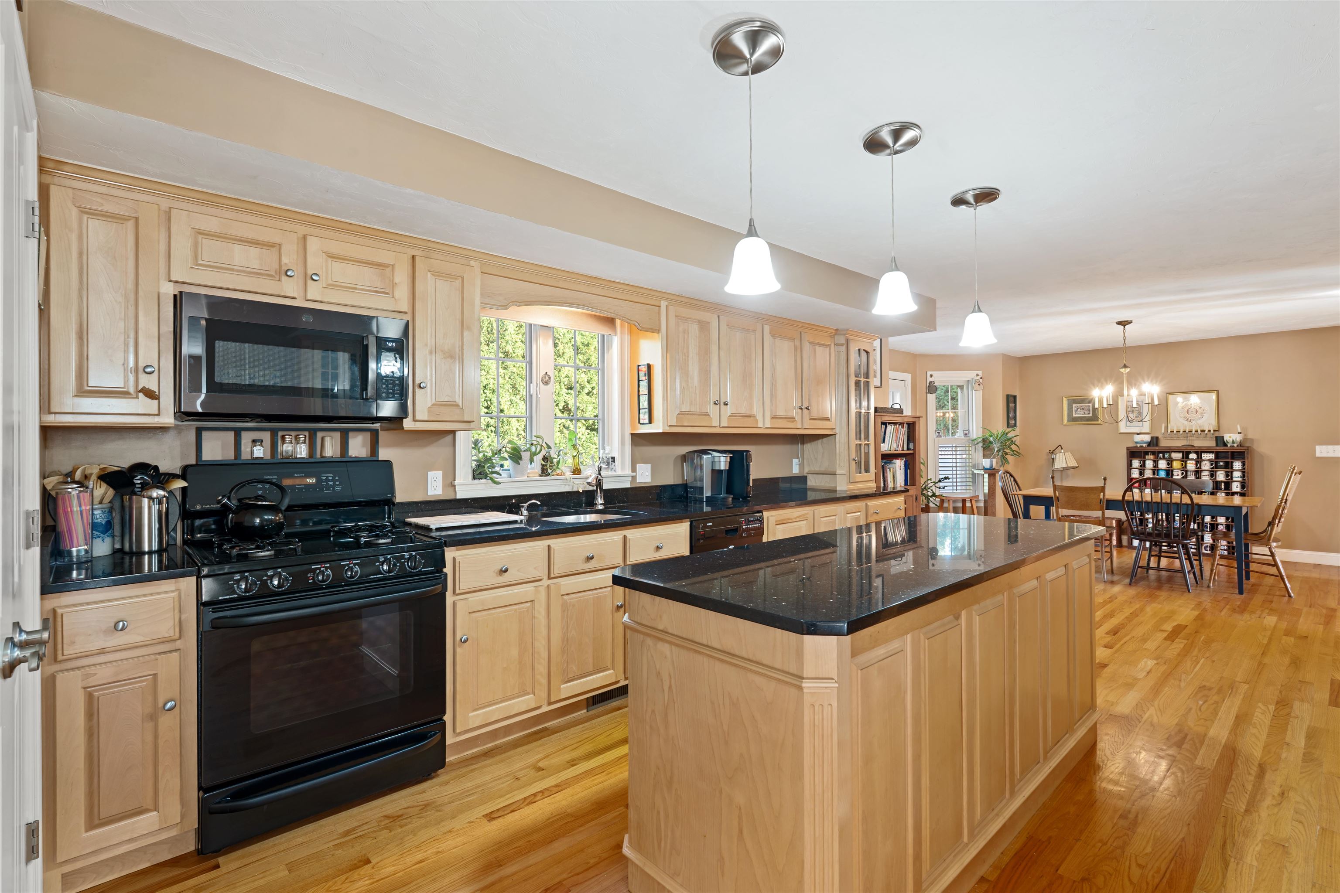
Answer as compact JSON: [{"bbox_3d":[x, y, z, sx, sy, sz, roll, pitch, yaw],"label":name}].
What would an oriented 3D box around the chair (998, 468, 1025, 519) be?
[{"bbox_3d":[3.850,0.729,6.781,0.485,0.949,0.556,-1,1,-43],"label":"chair"}]

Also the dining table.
[{"bbox_3d":[4.473,0.843,6.121,0.959,0.742,1.858,-1,1,-43],"label":"dining table"}]

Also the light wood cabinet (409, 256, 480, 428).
[{"bbox_3d":[-1.109,-0.463,2.943,0.350,0.778,0.325,-1,1,-43],"label":"light wood cabinet"}]

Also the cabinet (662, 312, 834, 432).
[{"bbox_3d":[0.542,-0.476,4.414,1.838,0.788,0.313,-1,1,-43],"label":"cabinet"}]

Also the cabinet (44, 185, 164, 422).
[{"bbox_3d":[-1.939,-0.455,2.180,0.340,0.778,0.325,-1,1,-43],"label":"cabinet"}]

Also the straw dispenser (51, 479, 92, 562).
[{"bbox_3d":[-1.859,0.229,1.971,0.091,0.253,0.091,-1,1,-43],"label":"straw dispenser"}]

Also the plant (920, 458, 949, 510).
[{"bbox_3d":[2.730,0.441,6.666,0.455,0.626,0.455,-1,1,-43],"label":"plant"}]

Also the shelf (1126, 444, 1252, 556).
[{"bbox_3d":[5.996,0.624,7.351,0.230,1.225,1.095,-1,1,-43],"label":"shelf"}]

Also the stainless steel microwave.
[{"bbox_3d":[-1.496,-0.311,2.524,0.760,0.427,0.420,-1,1,-43],"label":"stainless steel microwave"}]

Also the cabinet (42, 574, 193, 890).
[{"bbox_3d":[-1.763,0.828,2.021,0.338,0.882,0.636,-1,1,-43],"label":"cabinet"}]

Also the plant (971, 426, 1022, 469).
[{"bbox_3d":[4.021,0.026,7.827,0.556,0.545,0.505,-1,1,-43],"label":"plant"}]

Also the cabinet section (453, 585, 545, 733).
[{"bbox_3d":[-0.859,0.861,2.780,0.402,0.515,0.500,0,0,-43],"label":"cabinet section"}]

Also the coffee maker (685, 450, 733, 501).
[{"bbox_3d":[0.254,0.173,3.868,0.207,0.313,0.293,-1,1,-43],"label":"coffee maker"}]

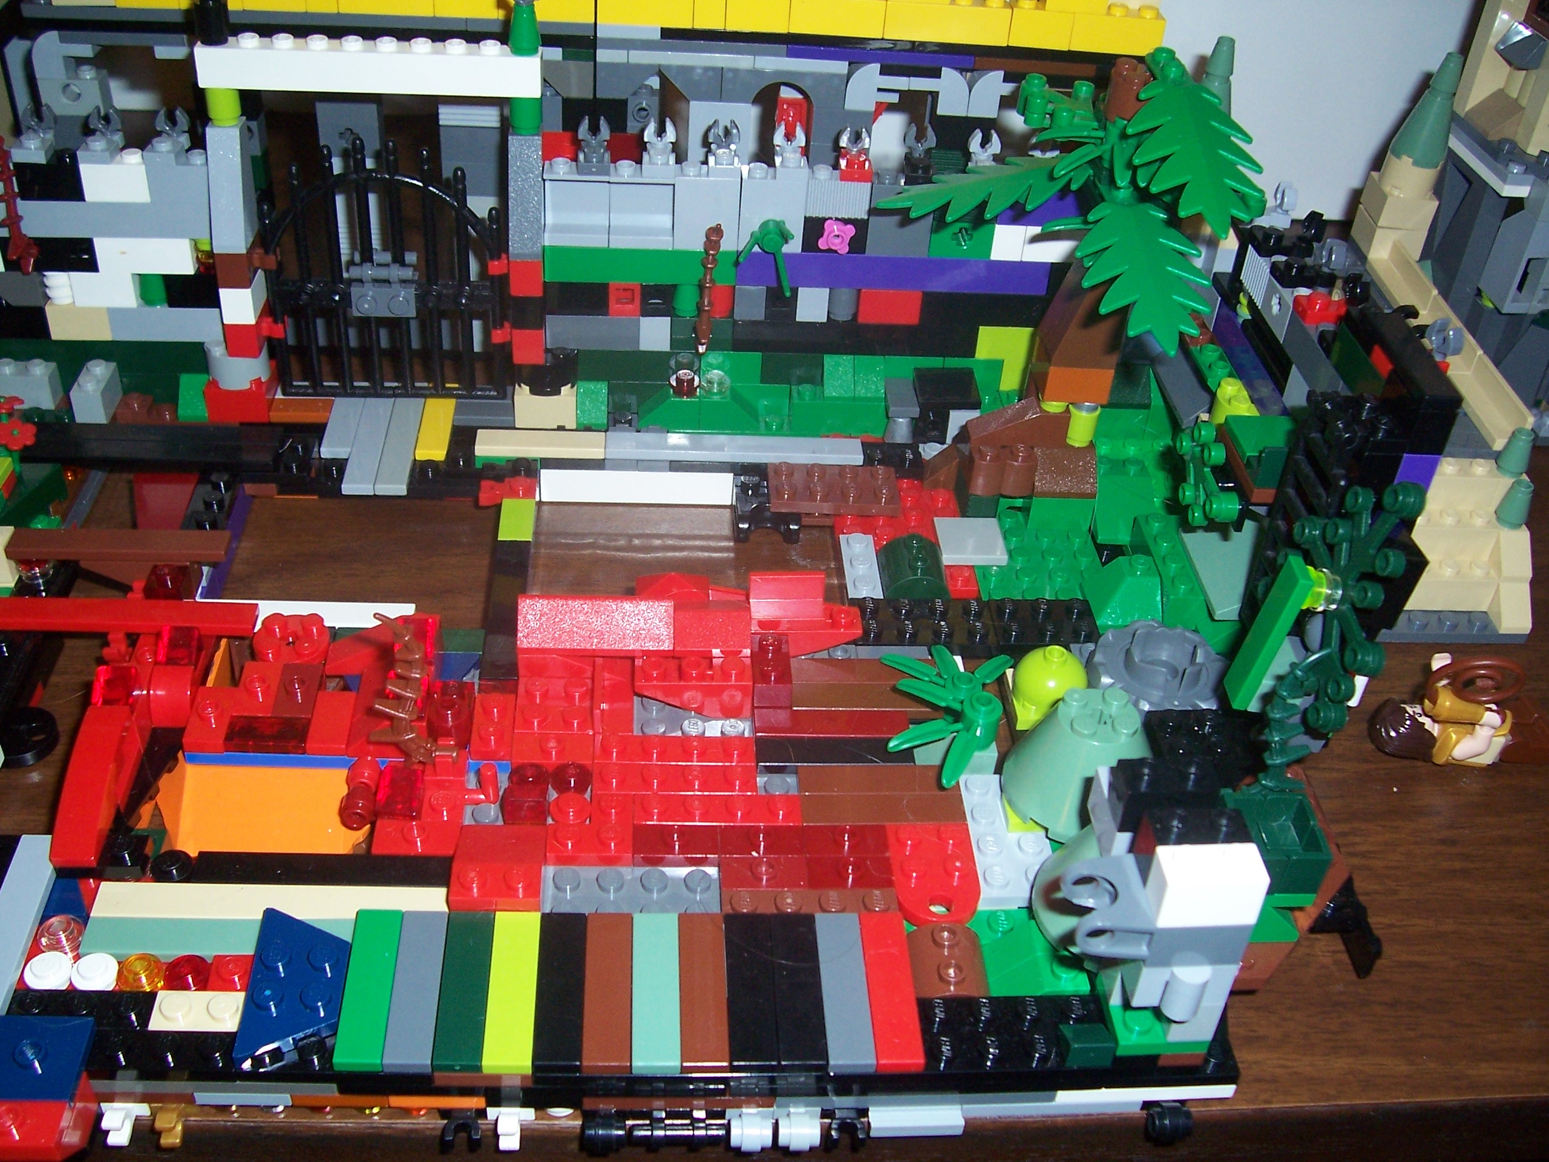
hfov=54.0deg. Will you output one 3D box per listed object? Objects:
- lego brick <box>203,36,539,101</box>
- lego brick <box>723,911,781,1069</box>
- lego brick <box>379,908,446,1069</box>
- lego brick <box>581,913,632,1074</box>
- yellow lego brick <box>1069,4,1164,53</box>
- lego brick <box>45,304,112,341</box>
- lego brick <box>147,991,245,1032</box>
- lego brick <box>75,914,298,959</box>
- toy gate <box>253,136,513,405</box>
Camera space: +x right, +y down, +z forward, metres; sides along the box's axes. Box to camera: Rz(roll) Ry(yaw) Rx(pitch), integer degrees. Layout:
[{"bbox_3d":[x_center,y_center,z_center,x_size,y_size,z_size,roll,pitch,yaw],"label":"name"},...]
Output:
[{"bbox_3d":[-0.095,-0.122,0.358,0.080,0.011,0.008,1,35,-5],"label":"lego brick"},{"bbox_3d":[-0.004,0.069,0.256,0.008,0.003,0.032,1,37,-5],"label":"lego brick"},{"bbox_3d":[-0.060,0.069,0.256,0.008,0.003,0.032,1,37,-5],"label":"lego brick"},{"bbox_3d":[-0.028,0.070,0.259,0.008,0.003,0.032,1,37,-5],"label":"lego brick"},{"bbox_3d":[0.087,-0.142,0.391,0.024,0.011,0.008,2,34,-6],"label":"yellow lego brick"},{"bbox_3d":[-0.180,-0.069,0.396,0.016,0.010,0.008,1,37,-5],"label":"lego brick"},{"bbox_3d":[-0.094,0.071,0.250,0.016,0.005,0.008,1,36,-5],"label":"lego brick"},{"bbox_3d":[-0.101,0.066,0.277,0.047,0.003,0.008,1,35,-5],"label":"lego brick"},{"bbox_3d":[-0.098,-0.076,0.379,0.060,0.071,0.005,1,36,-5],"label":"toy gate"}]

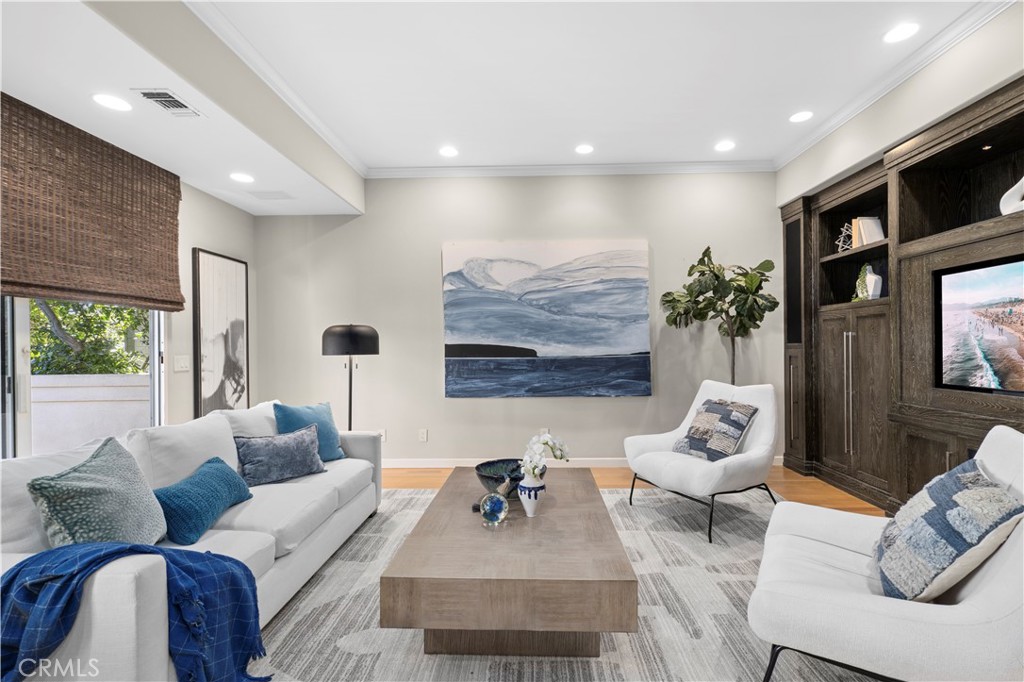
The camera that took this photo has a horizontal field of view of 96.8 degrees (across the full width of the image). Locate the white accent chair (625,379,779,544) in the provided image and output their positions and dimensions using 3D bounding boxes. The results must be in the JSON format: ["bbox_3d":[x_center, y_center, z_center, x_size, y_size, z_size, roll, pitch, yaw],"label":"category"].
[{"bbox_3d":[1.351,0.742,3.158,0.821,0.892,0.791,0,0,-26],"label":"white accent chair"}]

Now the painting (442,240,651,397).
[{"bbox_3d":[0.326,-0.208,4.300,1.932,1.475,0.040,0,0,2],"label":"painting"}]

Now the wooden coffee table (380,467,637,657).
[{"bbox_3d":[0.026,1.020,2.324,0.908,0.353,1.428,0,0,3],"label":"wooden coffee table"}]

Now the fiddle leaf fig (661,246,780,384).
[{"bbox_3d":[1.718,0.207,3.751,0.967,1.960,0.850,0,0,2],"label":"fiddle leaf fig"}]

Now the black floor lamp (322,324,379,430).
[{"bbox_3d":[-1.381,0.538,3.915,0.494,1.351,0.494,0,0,2],"label":"black floor lamp"}]

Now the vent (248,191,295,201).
[{"bbox_3d":[-2.014,-1.212,3.824,0.300,0.020,0.205,0,0,2],"label":"vent"}]

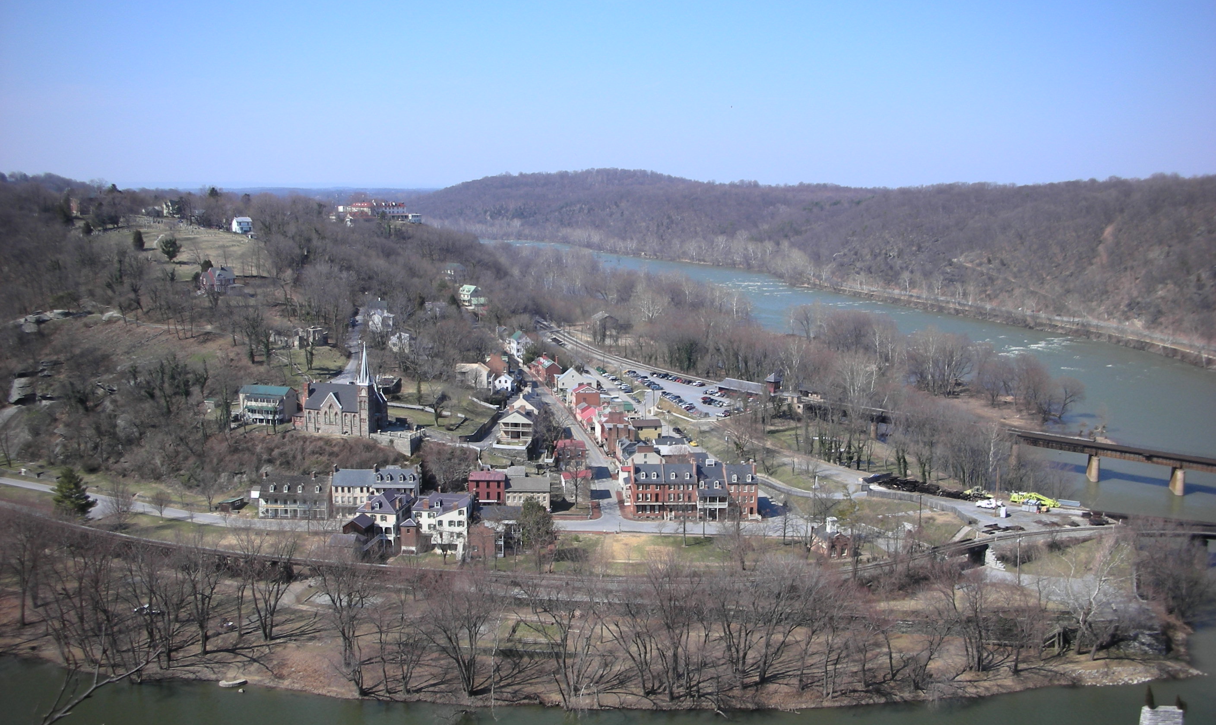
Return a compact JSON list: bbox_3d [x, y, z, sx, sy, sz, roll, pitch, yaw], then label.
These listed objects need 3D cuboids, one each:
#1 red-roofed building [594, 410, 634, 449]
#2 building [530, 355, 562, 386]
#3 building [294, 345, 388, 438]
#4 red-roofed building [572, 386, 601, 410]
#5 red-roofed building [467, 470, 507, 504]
[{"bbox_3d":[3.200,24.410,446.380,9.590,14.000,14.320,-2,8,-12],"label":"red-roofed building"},{"bbox_3d":[-27.680,3.550,553.040,7.250,9.500,19.390,-3,8,-21],"label":"building"},{"bbox_3d":[-91.110,8.160,418.610,27.540,31.500,15.000,2,8,14],"label":"building"},{"bbox_3d":[-8.820,14.540,496.500,9.740,11.000,8.880,-2,8,-12],"label":"red-roofed building"},{"bbox_3d":[-36.410,38.840,375.160,10.880,11.650,8.000,0,8,1],"label":"red-roofed building"}]

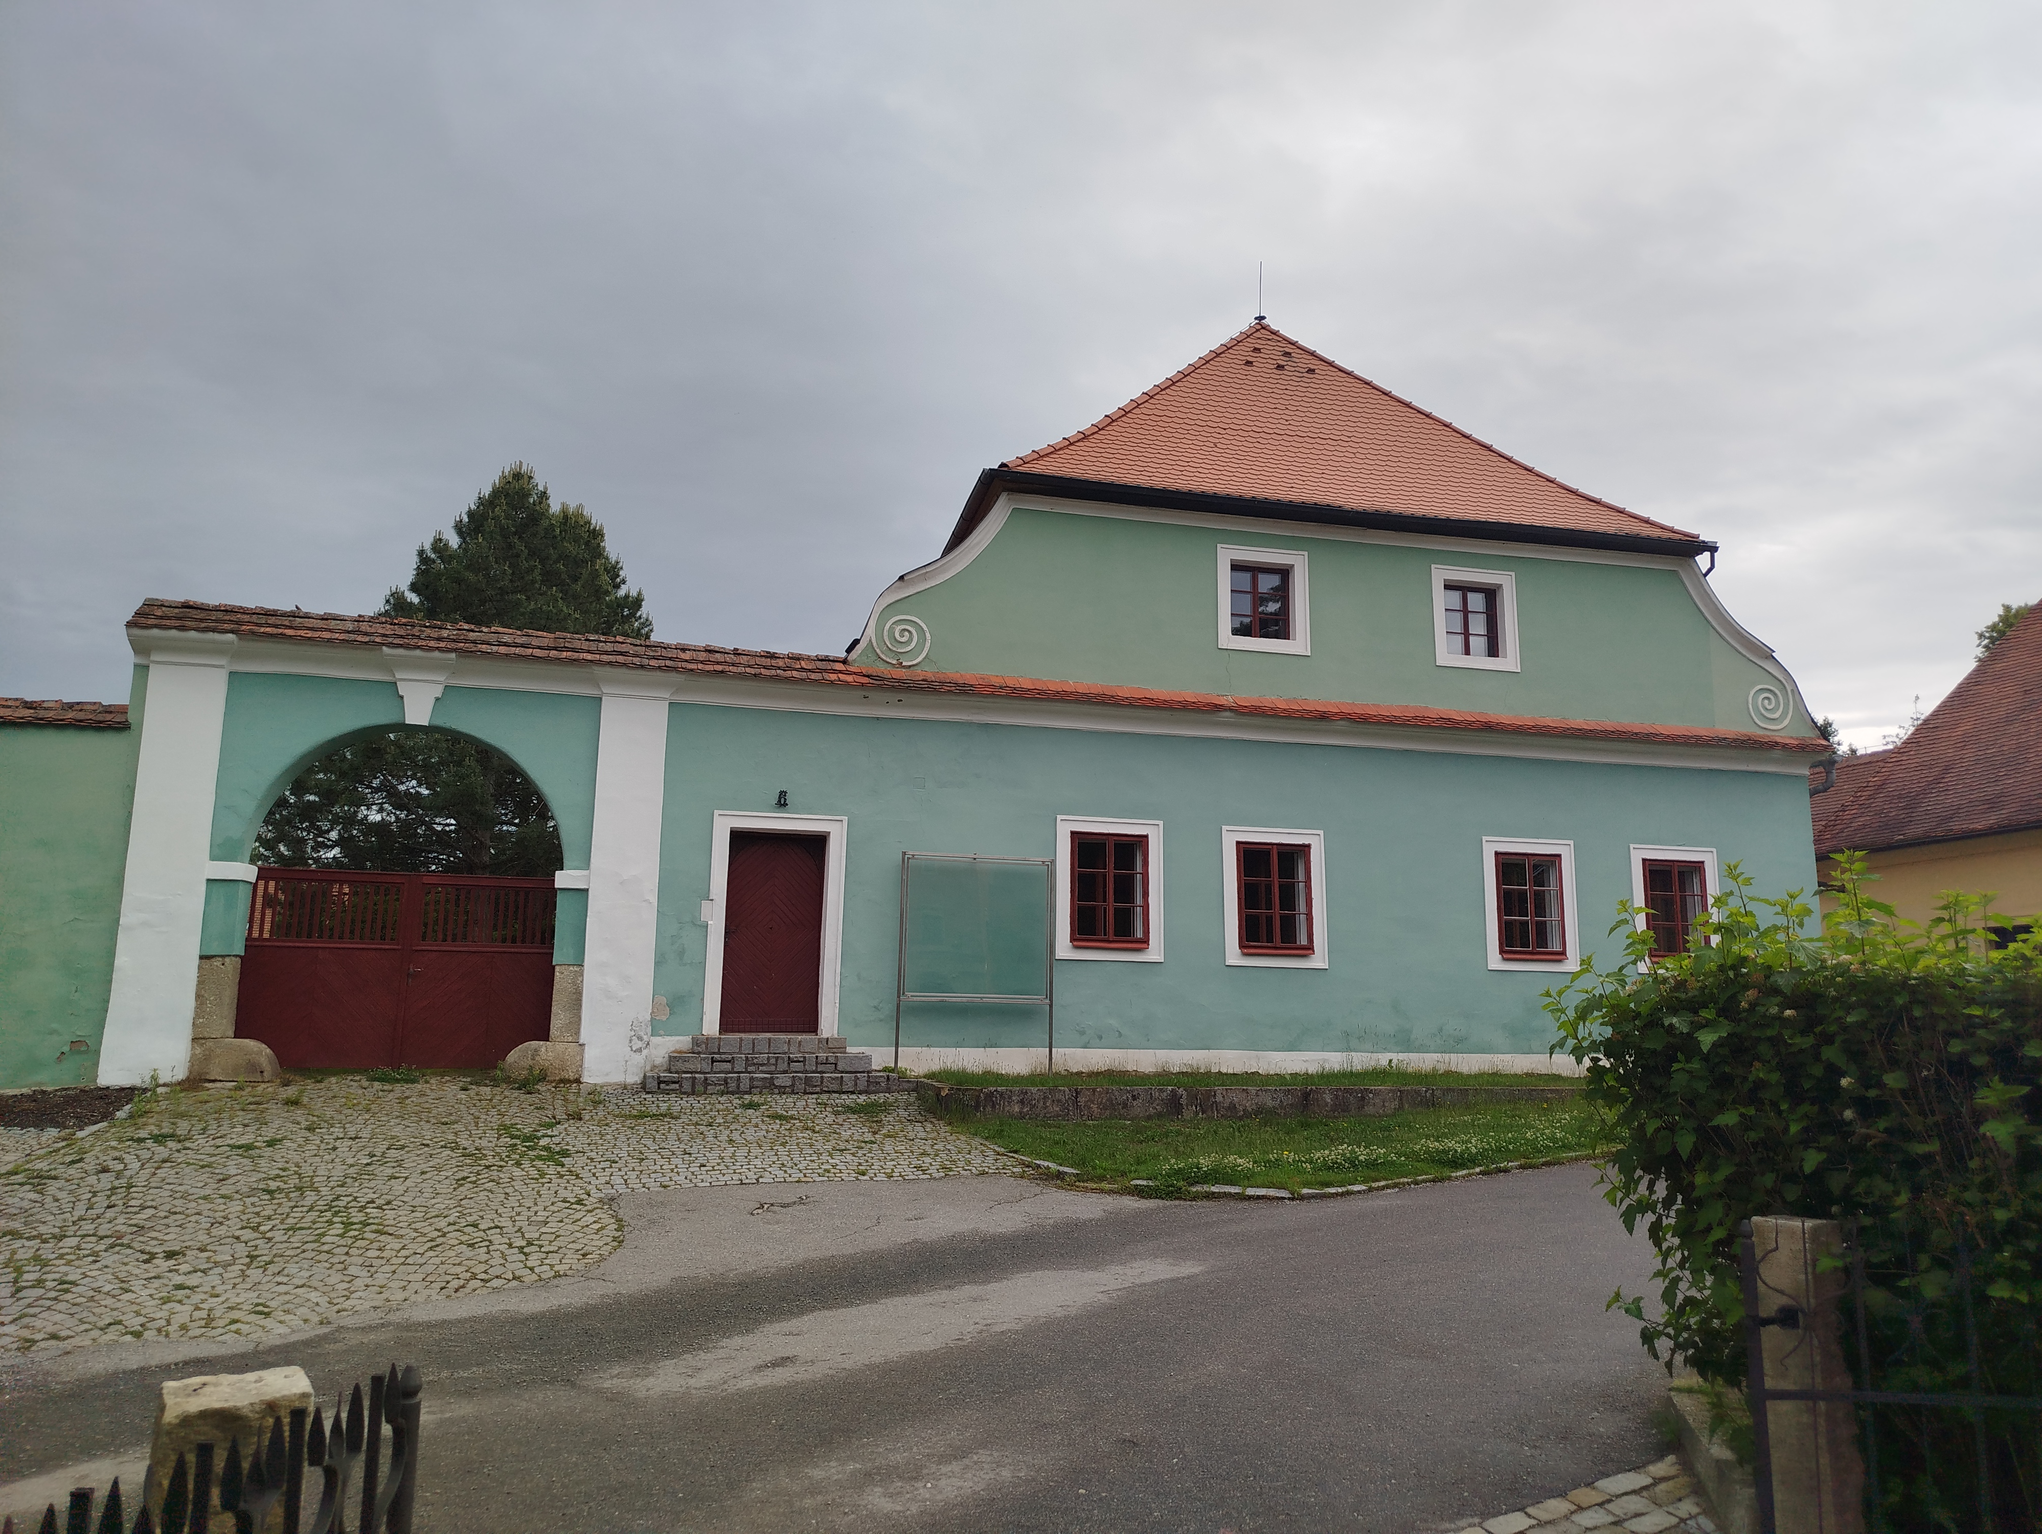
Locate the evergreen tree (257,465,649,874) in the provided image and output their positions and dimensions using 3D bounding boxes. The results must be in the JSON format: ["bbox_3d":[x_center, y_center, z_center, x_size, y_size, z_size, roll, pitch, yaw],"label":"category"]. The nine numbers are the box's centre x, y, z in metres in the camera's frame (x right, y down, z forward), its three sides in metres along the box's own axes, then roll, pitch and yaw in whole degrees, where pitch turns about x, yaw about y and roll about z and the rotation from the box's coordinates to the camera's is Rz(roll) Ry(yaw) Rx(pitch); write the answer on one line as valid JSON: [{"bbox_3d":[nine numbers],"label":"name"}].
[{"bbox_3d":[-10.537,-0.282,27.742,8.800,11.876,8.800,3,-10,-13],"label":"evergreen tree"}]

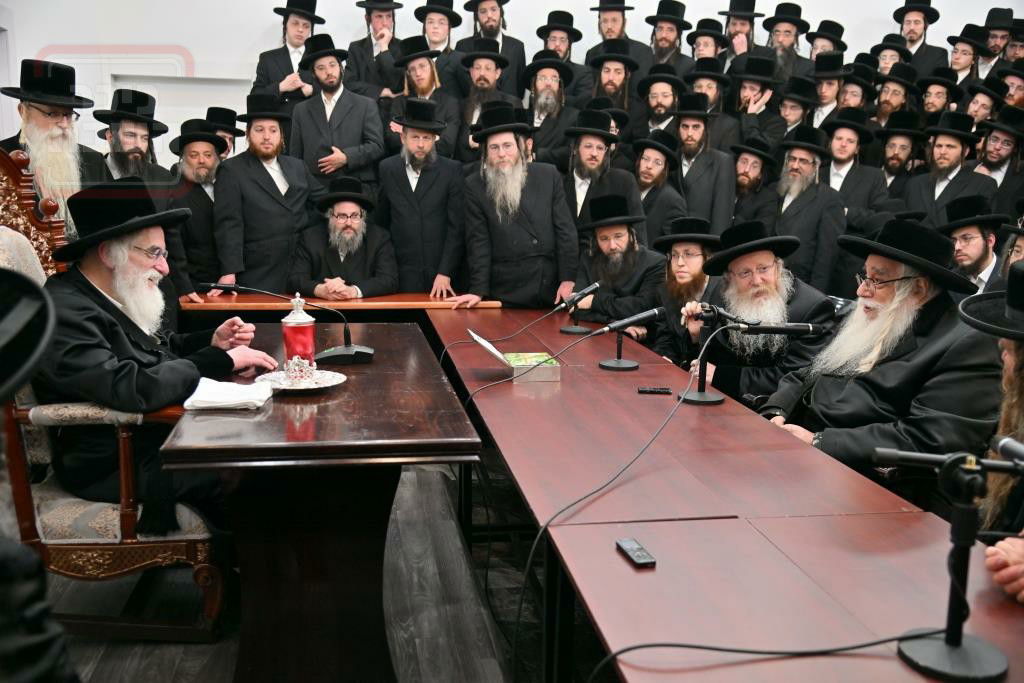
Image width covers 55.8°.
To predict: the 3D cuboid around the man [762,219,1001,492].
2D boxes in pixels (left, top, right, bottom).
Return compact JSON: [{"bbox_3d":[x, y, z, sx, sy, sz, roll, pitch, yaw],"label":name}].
[{"bbox_3d":[1.054,0.298,2.764,0.720,1.280,0.600,-1,10,-11],"label":"man"}]

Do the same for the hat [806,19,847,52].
[{"bbox_3d":[2.176,-2.100,6.650,0.300,0.135,0.330,20,12,23],"label":"hat"}]

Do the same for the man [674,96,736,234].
[{"bbox_3d":[1.300,-0.748,6.663,0.550,1.880,0.360,5,11,28],"label":"man"}]

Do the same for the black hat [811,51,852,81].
[{"bbox_3d":[2.305,-1.994,7.000,0.330,0.160,0.360,5,11,28],"label":"black hat"}]

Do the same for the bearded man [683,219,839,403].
[{"bbox_3d":[0.901,0.209,3.459,0.620,1.270,0.800,7,12,36],"label":"bearded man"}]

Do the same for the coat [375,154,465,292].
[{"bbox_3d":[-0.547,-0.595,5.841,0.550,1.050,0.330,-1,10,-4],"label":"coat"}]

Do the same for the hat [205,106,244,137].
[{"bbox_3d":[-1.781,-1.353,5.950,0.310,0.130,0.340,8,4,-6],"label":"hat"}]

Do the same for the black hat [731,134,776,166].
[{"bbox_3d":[1.473,-1.165,5.900,0.300,0.145,0.330,18,8,27],"label":"black hat"}]

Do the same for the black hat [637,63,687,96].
[{"bbox_3d":[0.918,-1.586,5.900,0.310,0.140,0.340,1,-7,16],"label":"black hat"}]

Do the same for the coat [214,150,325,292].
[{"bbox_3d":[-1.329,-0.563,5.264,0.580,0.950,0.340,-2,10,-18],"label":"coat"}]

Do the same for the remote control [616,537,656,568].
[{"bbox_3d":[0.215,0.371,1.687,0.036,0.013,0.104,-2,10,-14],"label":"remote control"}]

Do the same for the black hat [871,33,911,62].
[{"bbox_3d":[2.904,-2.246,7.400,0.330,0.155,0.355,4,4,22],"label":"black hat"}]

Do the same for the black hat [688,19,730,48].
[{"bbox_3d":[1.455,-2.289,7.200,0.330,0.155,0.355,5,4,25],"label":"black hat"}]

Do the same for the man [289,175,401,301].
[{"bbox_3d":[-0.965,-0.244,5.607,0.660,1.410,0.740,-1,10,-8],"label":"man"}]

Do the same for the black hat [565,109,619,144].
[{"bbox_3d":[0.473,-1.278,5.750,0.335,0.165,0.365,7,10,0],"label":"black hat"}]

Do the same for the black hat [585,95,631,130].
[{"bbox_3d":[0.553,-1.373,5.850,0.305,0.140,0.340,-11,-4,14],"label":"black hat"}]

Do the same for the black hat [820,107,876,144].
[{"bbox_3d":[1.943,-1.256,5.600,0.300,0.145,0.330,16,8,30],"label":"black hat"}]

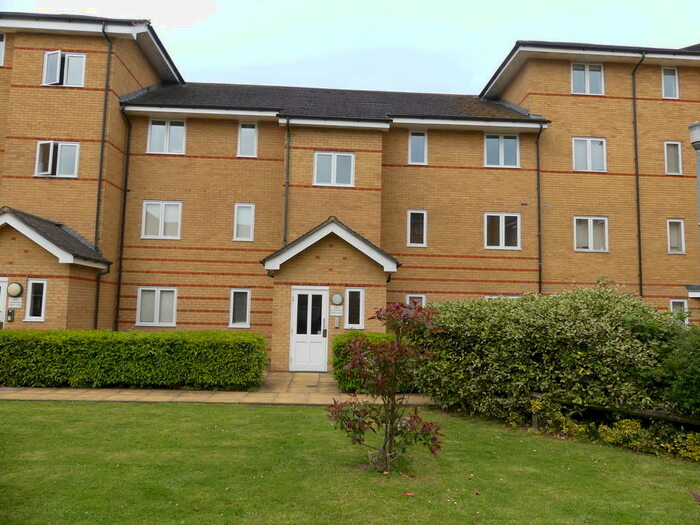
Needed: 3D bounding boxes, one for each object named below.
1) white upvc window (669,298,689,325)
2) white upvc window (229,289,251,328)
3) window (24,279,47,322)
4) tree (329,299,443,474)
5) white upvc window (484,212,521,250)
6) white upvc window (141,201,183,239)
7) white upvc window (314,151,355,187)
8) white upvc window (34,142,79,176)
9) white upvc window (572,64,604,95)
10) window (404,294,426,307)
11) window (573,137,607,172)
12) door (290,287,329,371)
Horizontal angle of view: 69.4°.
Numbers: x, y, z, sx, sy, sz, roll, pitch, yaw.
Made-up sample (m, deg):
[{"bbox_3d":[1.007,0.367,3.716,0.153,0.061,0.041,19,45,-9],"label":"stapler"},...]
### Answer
[{"bbox_3d":[10.507,1.779,16.140,0.590,1.130,0.100,2,-6,-3],"label":"white upvc window"},{"bbox_3d":[-3.326,1.384,15.306,0.588,1.164,0.100,2,-5,-3],"label":"white upvc window"},{"bbox_3d":[-7.532,0.908,12.162,0.490,1.020,0.100,2,-6,-3],"label":"window"},{"bbox_3d":[0.330,1.177,4.837,1.100,1.630,1.000,2,-6,-3],"label":"tree"},{"bbox_3d":[4.850,-0.970,16.016,1.189,1.151,0.100,2,-6,-3],"label":"white upvc window"},{"bbox_3d":[-5.733,-1.298,15.390,1.152,1.167,0.100,2,-5,-3],"label":"white upvc window"},{"bbox_3d":[-0.445,-2.683,14.548,1.153,0.997,0.100,2,-5,-3],"label":"white upvc window"},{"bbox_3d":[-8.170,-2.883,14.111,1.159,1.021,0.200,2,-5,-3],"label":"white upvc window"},{"bbox_3d":[7.865,-6.065,16.723,1.130,1.090,0.100,2,-6,-3],"label":"white upvc window"},{"bbox_3d":[2.038,1.546,15.589,0.610,1.140,0.100,2,-6,-3],"label":"window"},{"bbox_3d":[7.805,-3.489,16.477,1.140,1.120,0.100,2,-6,-3],"label":"window"},{"bbox_3d":[-1.010,1.676,12.637,0.945,2.089,0.100,2,-6,-3],"label":"door"}]

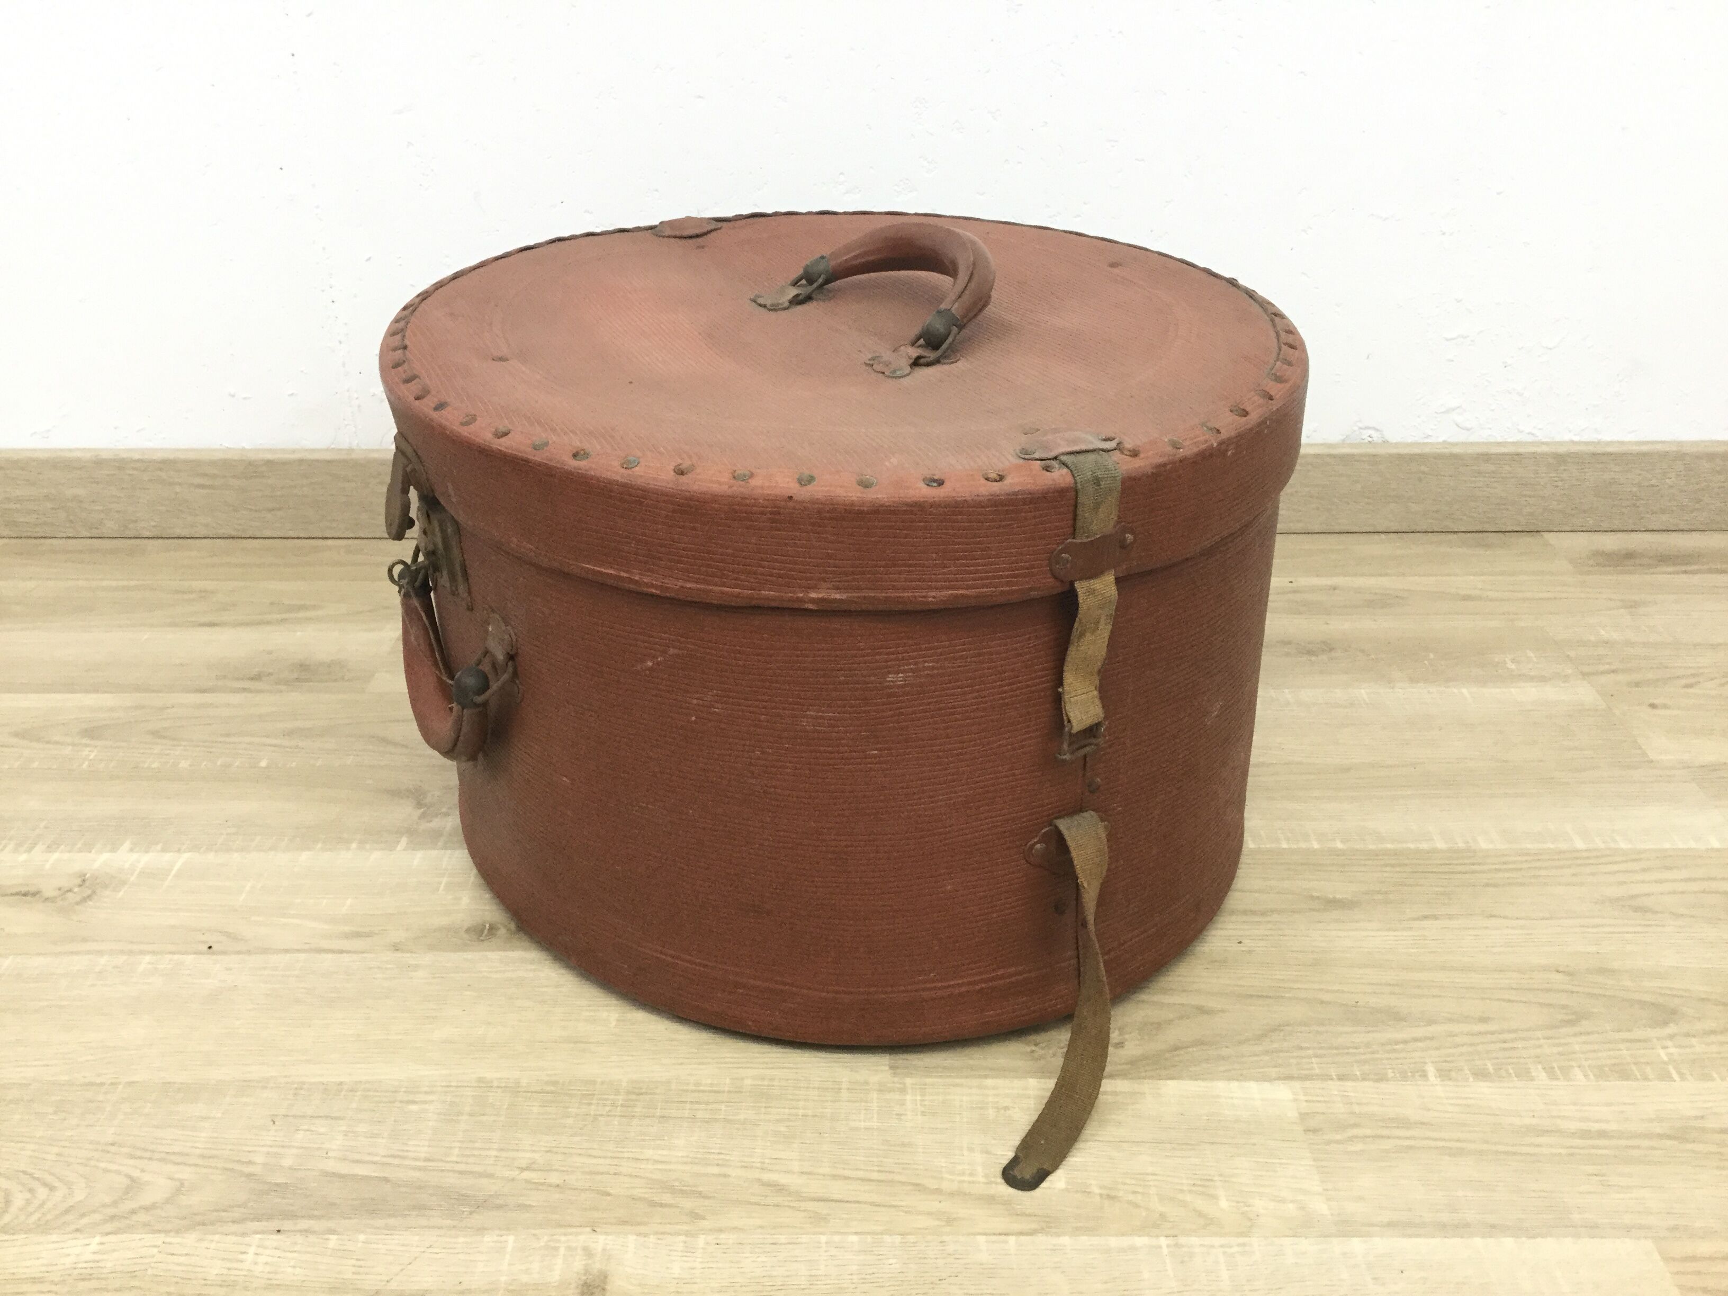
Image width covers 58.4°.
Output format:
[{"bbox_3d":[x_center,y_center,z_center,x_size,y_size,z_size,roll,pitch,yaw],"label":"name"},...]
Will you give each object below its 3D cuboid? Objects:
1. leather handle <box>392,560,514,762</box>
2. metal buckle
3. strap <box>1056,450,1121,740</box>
[{"bbox_3d":[-0.217,0.009,0.811,0.037,0.092,0.153,-15,32,-25],"label":"leather handle"},{"bbox_3d":[0.099,0.039,0.707,0.025,0.017,0.008,-14,31,-23],"label":"metal buckle"},{"bbox_3d":[0.098,-0.020,0.684,0.025,0.131,0.025,-14,31,-23],"label":"strap"}]

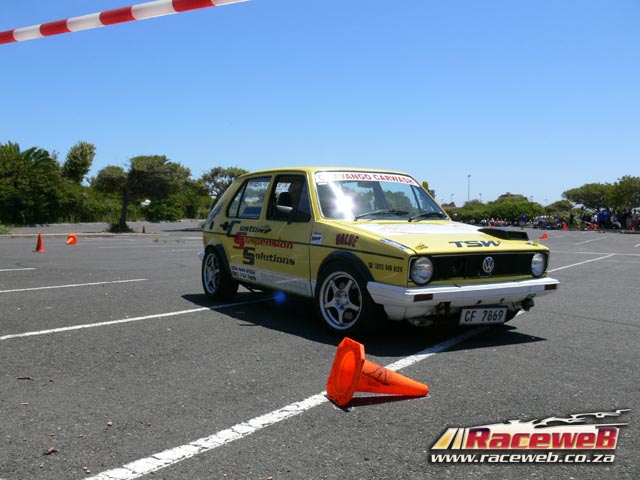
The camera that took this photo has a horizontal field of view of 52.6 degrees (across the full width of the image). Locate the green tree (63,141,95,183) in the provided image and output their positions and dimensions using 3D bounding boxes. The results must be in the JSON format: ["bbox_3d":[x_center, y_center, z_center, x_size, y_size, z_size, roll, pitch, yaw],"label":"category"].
[{"bbox_3d":[-21.646,-5.243,58.000,3.050,7.350,3.400,1,2,0],"label":"green tree"}]

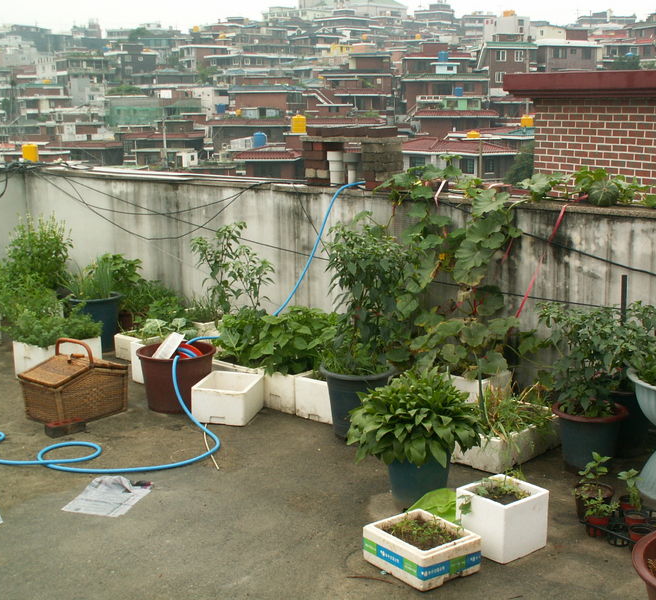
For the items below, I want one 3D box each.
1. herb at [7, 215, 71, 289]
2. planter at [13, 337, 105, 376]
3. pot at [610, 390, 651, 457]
[{"bbox_3d":[-2.187,-0.359,7.507,0.483,0.574,0.450,0,10,0],"label":"herb"},{"bbox_3d":[-1.722,0.370,6.343,0.325,0.245,0.440,8,13,38],"label":"planter"},{"bbox_3d":[1.424,0.574,4.716,0.280,0.314,0.280,0,11,0],"label":"pot"}]

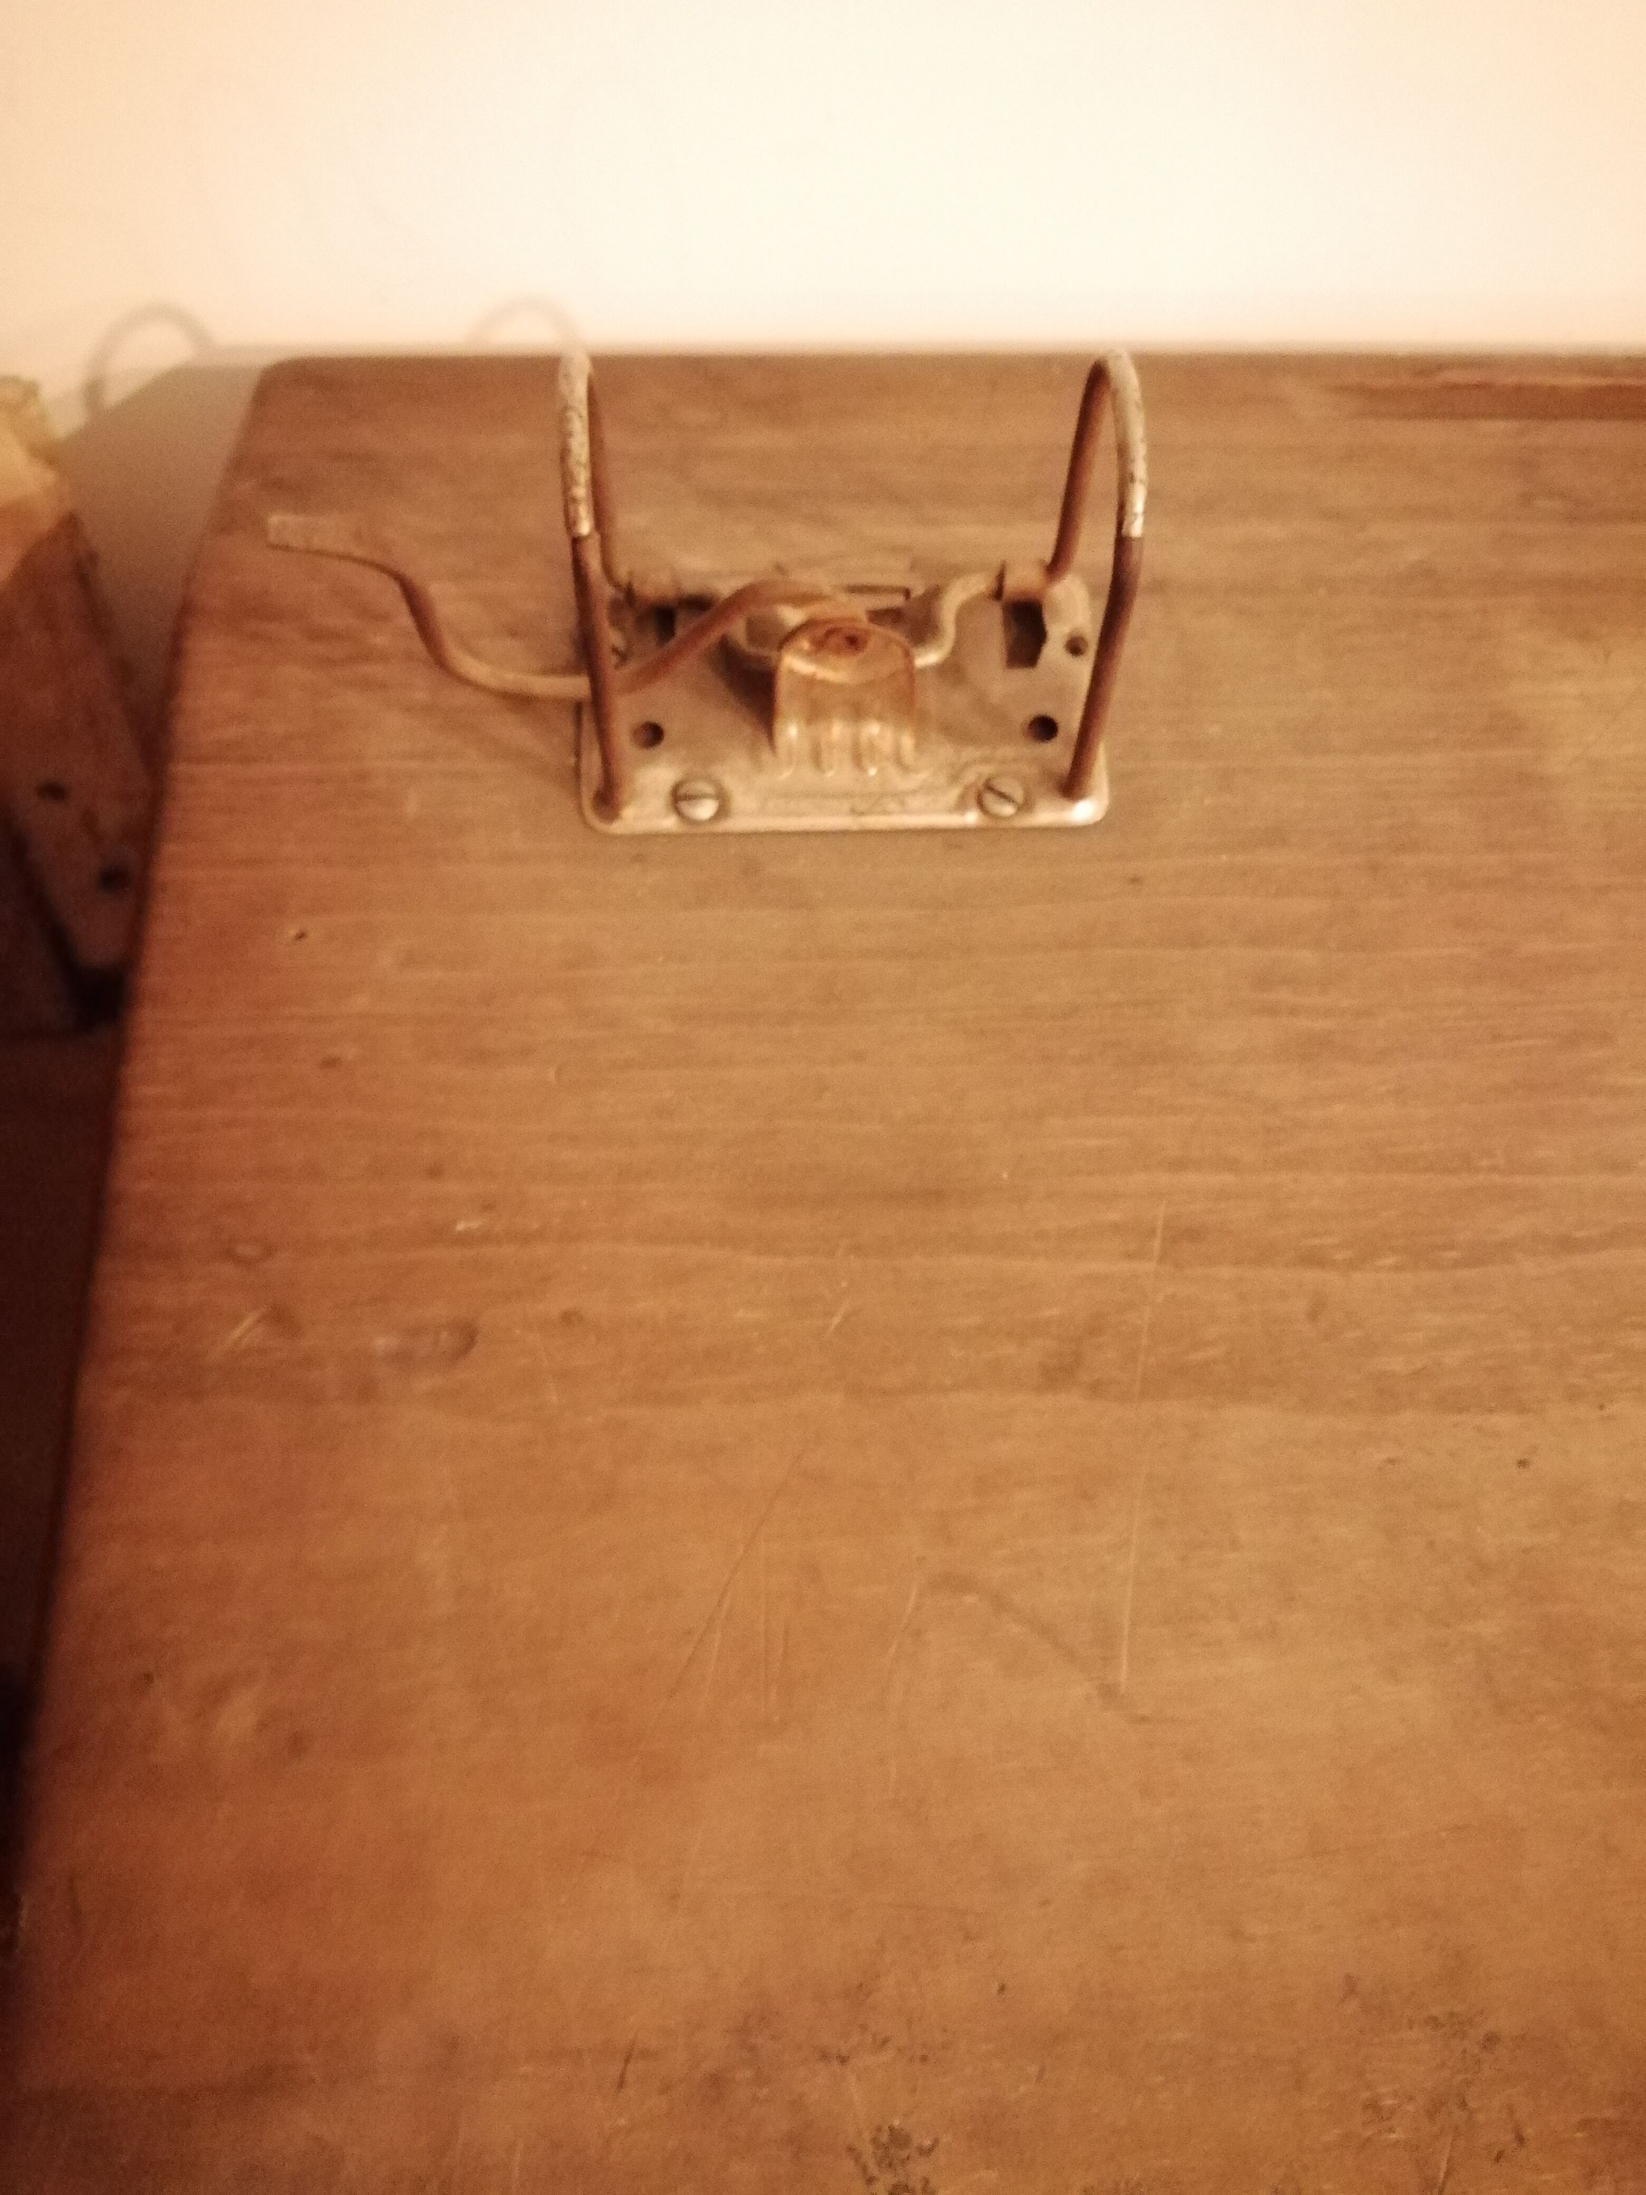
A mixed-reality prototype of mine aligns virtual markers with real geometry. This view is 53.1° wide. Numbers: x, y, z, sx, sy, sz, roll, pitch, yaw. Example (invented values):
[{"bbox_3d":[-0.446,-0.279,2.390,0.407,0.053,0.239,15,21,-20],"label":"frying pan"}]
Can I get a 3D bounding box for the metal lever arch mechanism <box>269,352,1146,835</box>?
[{"bbox_3d":[-0.019,-0.088,0.271,0.141,0.069,0.062,-1,61,-1],"label":"metal lever arch mechanism"}]

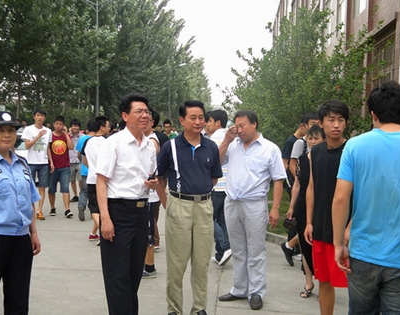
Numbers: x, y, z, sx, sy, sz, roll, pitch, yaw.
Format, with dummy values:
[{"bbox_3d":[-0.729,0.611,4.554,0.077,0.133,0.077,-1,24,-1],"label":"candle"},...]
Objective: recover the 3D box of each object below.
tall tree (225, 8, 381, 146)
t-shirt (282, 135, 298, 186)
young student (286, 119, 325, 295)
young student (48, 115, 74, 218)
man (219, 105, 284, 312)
[{"bbox_3d":[2.079,-1.036,11.458,3.100,3.900,2.900,0,4,0],"label":"tall tree"},{"bbox_3d":[1.165,0.045,6.816,0.290,0.640,0.450,4,5,45],"label":"t-shirt"},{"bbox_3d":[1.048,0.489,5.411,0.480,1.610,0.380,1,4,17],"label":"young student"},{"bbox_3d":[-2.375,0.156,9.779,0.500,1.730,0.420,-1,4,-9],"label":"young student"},{"bbox_3d":[0.475,0.455,5.158,0.600,1.710,0.420,3,4,37],"label":"man"}]

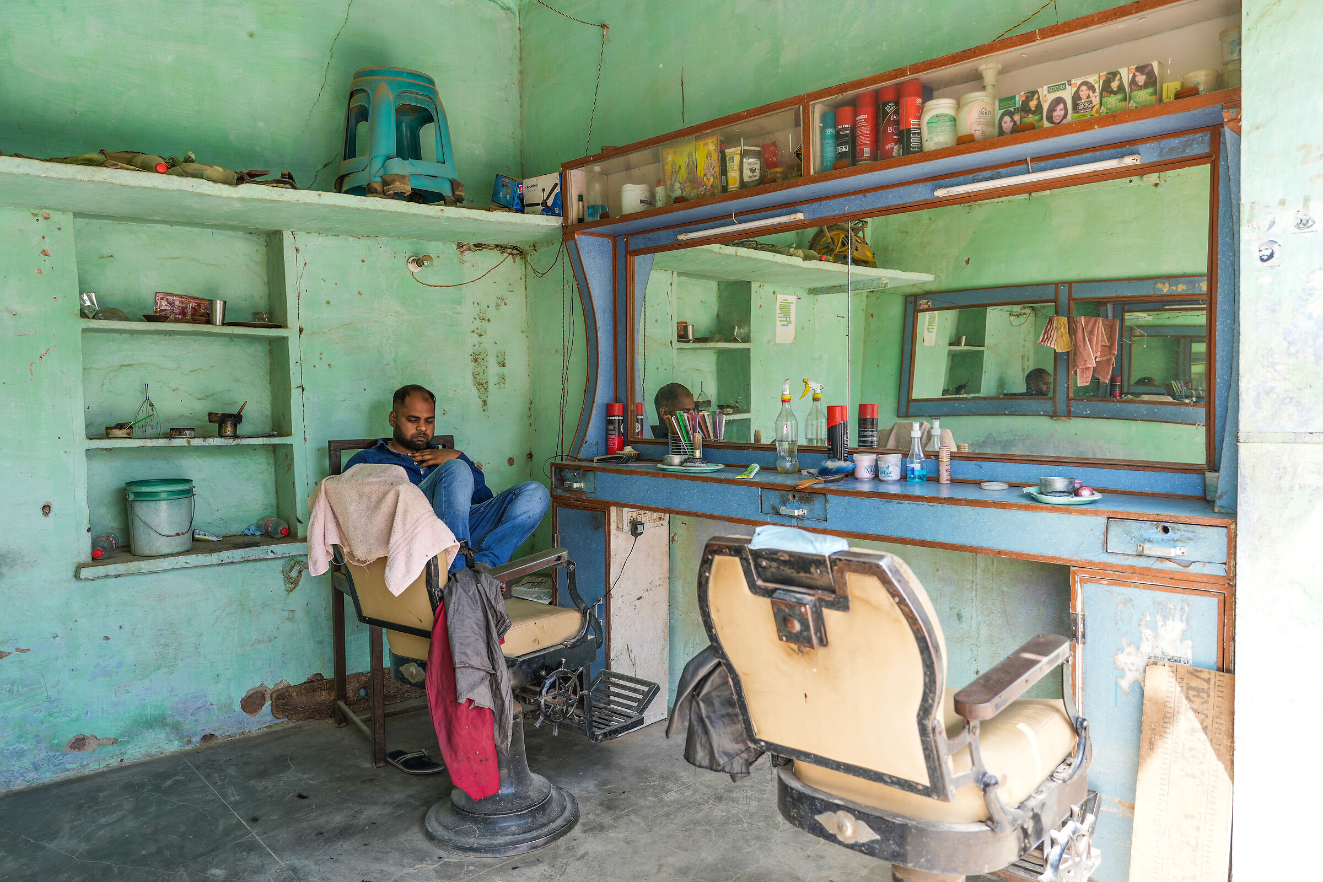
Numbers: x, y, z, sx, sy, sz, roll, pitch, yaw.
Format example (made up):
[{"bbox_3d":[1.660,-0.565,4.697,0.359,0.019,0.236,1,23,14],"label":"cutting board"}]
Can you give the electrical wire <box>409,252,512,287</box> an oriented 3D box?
[{"bbox_3d":[-0.858,-0.770,4.374,0.530,0.190,0.030,-3,4,-43],"label":"electrical wire"}]

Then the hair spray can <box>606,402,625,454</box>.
[{"bbox_3d":[-0.185,-0.035,4.046,0.066,0.231,0.066,0,3,0],"label":"hair spray can"}]

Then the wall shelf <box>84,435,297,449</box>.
[{"bbox_3d":[-1.763,0.005,3.702,0.730,0.036,0.190,-3,4,-43],"label":"wall shelf"}]

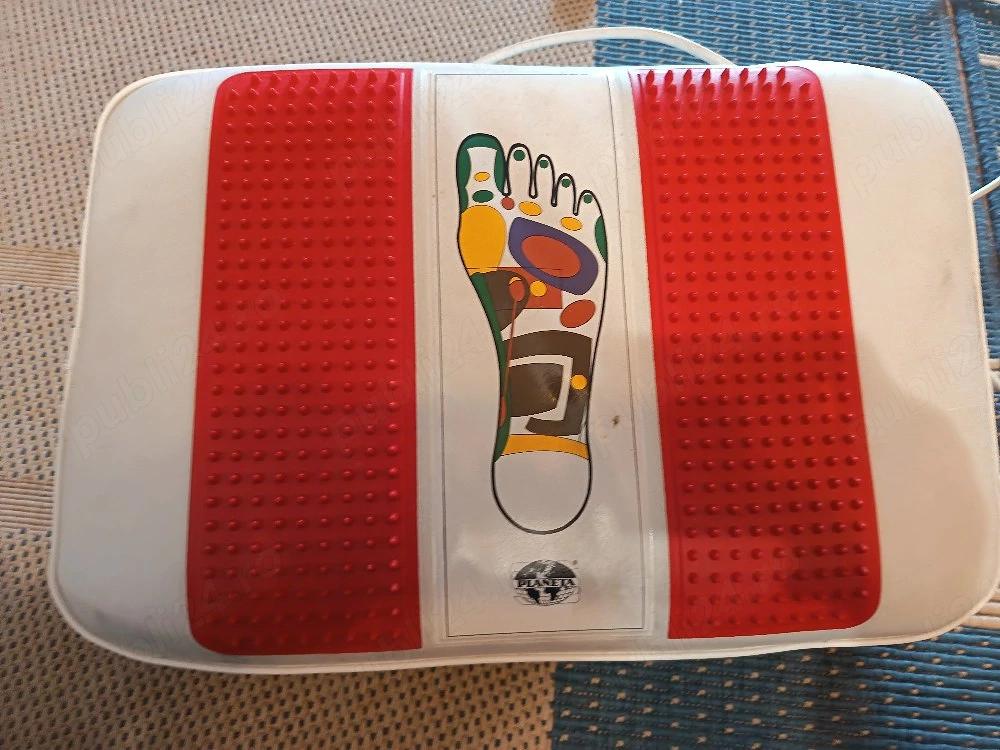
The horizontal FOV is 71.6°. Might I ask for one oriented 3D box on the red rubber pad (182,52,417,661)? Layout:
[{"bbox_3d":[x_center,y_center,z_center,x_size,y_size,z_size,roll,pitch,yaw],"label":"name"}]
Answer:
[{"bbox_3d":[-0.093,-0.017,0.339,0.103,0.016,0.291,-1,80,-3],"label":"red rubber pad"}]

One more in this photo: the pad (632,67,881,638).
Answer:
[{"bbox_3d":[0.125,-0.022,0.348,0.103,0.016,0.292,-1,80,-3],"label":"pad"}]

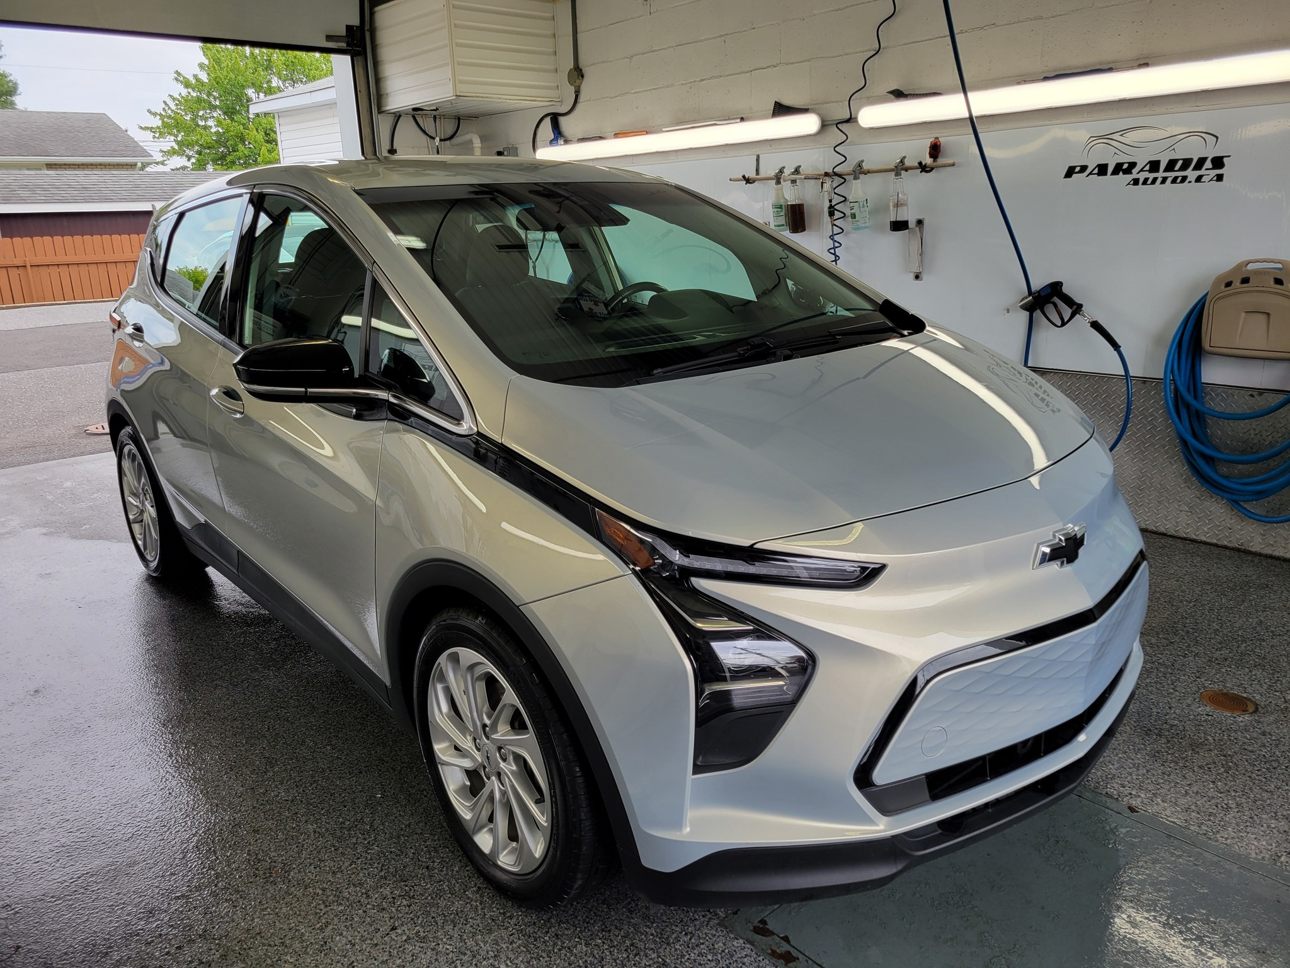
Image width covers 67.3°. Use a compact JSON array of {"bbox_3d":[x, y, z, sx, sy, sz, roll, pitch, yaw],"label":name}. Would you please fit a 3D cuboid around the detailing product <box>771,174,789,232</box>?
[{"bbox_3d":[0.712,-1.501,5.117,0.100,0.310,0.095,-26,27,-34],"label":"detailing product"}]

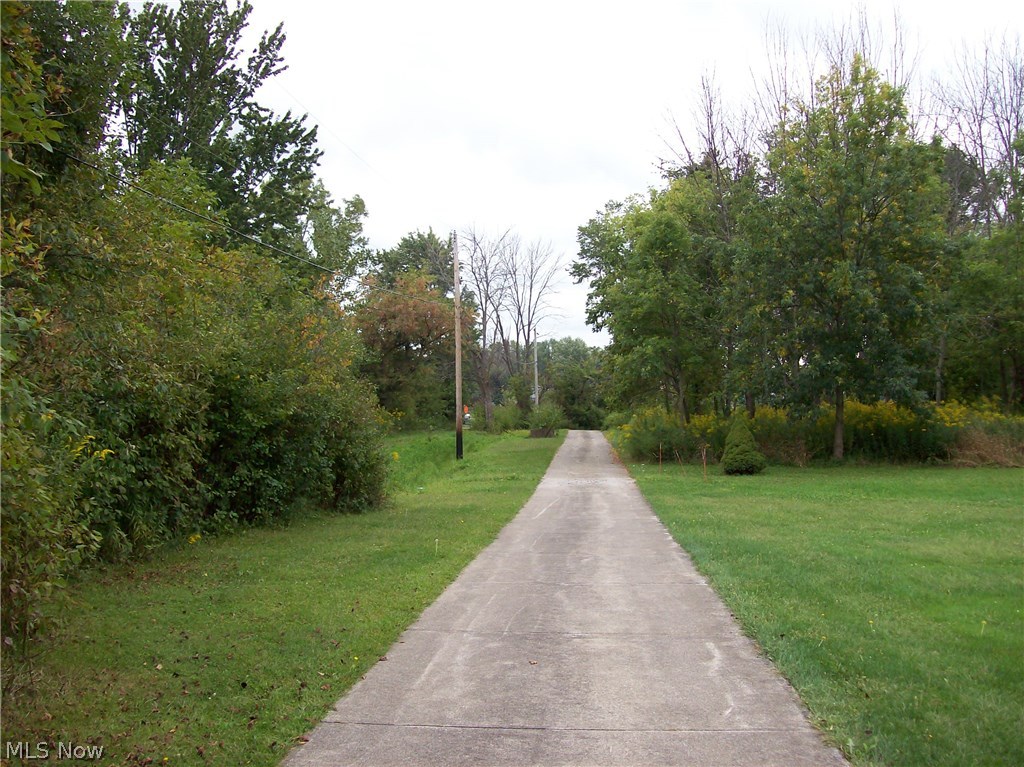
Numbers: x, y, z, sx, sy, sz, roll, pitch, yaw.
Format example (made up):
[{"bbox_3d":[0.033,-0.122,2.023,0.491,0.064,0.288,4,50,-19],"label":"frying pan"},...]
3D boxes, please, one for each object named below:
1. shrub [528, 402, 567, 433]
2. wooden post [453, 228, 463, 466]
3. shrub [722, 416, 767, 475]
[{"bbox_3d":[2.268,2.108,68.000,2.400,2.050,2.300,-1,-2,0],"label":"shrub"},{"bbox_3d":[-2.151,-1.499,42.000,0.260,9.070,0.260,-1,-2,0],"label":"wooden post"},{"bbox_3d":[7.601,2.027,34.800,1.430,1.890,1.430,-1,-2,0],"label":"shrub"}]

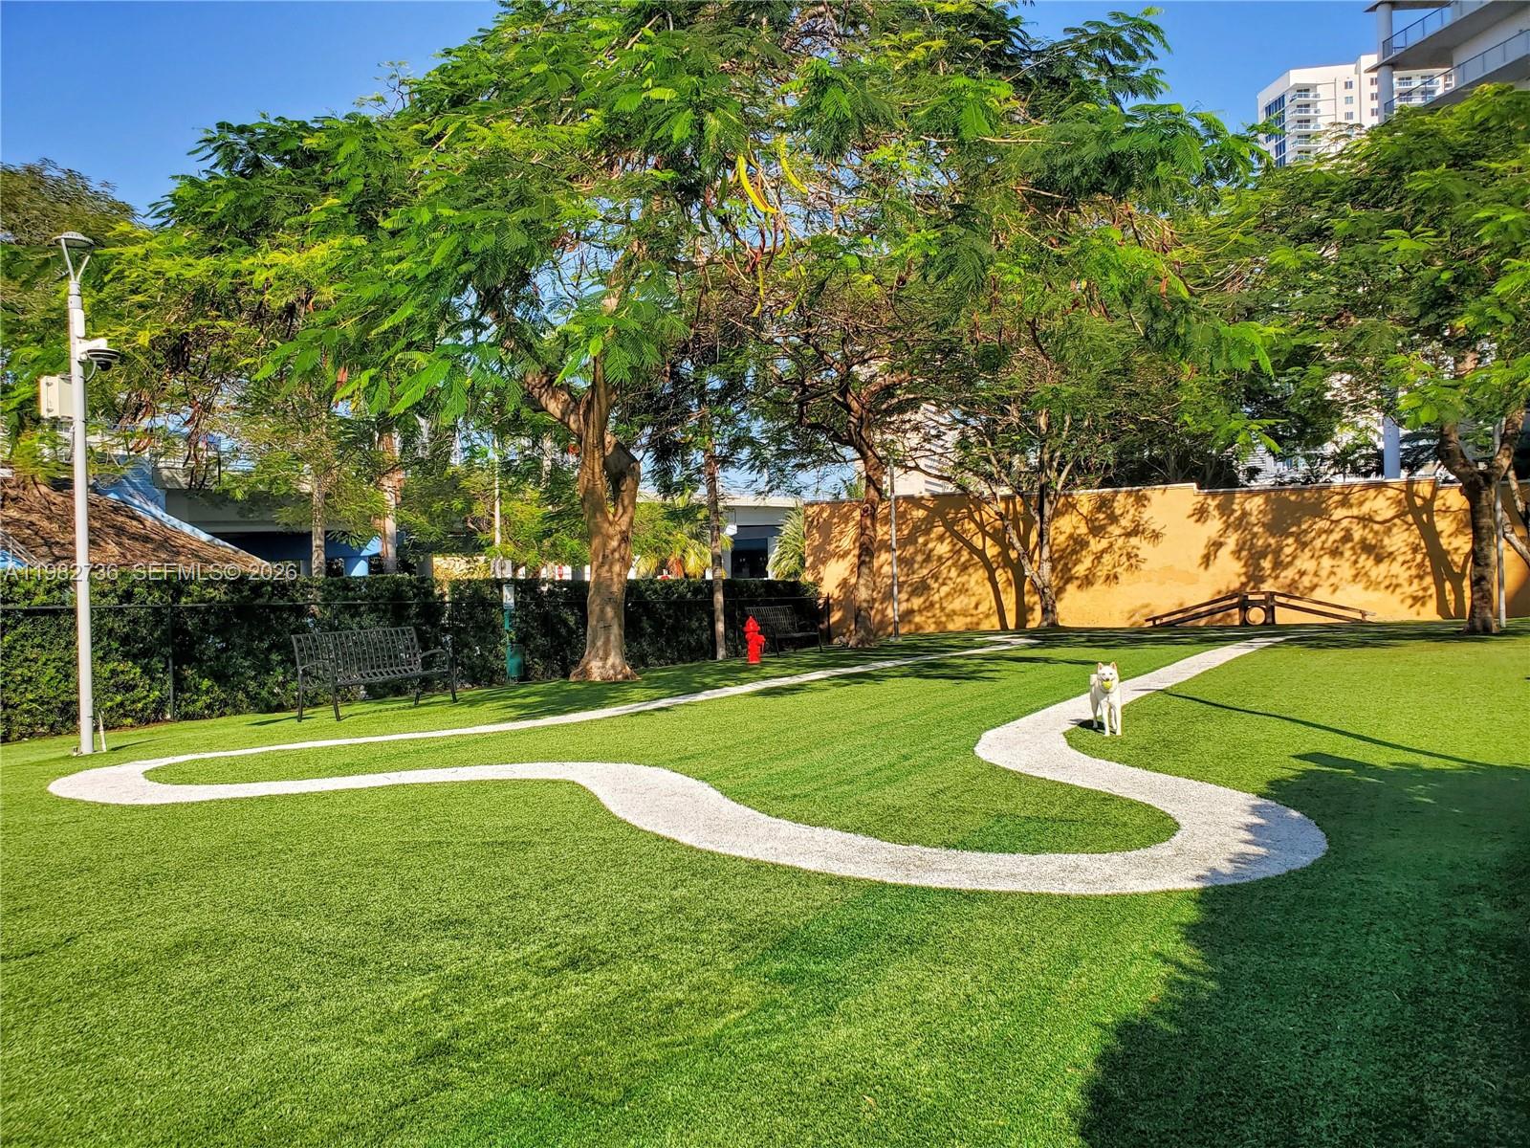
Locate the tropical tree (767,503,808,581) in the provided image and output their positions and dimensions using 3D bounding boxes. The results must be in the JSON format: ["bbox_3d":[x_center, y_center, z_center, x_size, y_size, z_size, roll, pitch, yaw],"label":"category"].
[{"bbox_3d":[0.854,-0.226,33.500,1.700,3.700,1.700,-1,-1,0],"label":"tropical tree"}]

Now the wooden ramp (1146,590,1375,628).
[{"bbox_3d":[12.072,0.845,28.000,5.250,0.880,0.800,-1,-1,6],"label":"wooden ramp"}]

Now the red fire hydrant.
[{"bbox_3d":[-0.168,1.094,19.050,0.340,0.790,0.360,-1,-1,-37],"label":"red fire hydrant"}]

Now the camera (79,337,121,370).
[{"bbox_3d":[-5.684,-1.872,9.810,0.350,0.270,0.240,-2,-1,14],"label":"camera"}]

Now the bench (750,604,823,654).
[{"bbox_3d":[0.395,1.061,21.403,0.660,0.910,1.840,-2,-1,28],"label":"bench"}]

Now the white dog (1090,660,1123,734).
[{"bbox_3d":[2.914,1.058,9.780,0.270,0.610,0.680,-1,-1,5],"label":"white dog"}]

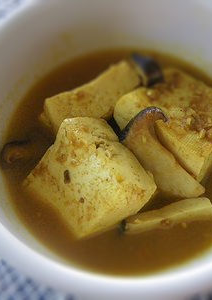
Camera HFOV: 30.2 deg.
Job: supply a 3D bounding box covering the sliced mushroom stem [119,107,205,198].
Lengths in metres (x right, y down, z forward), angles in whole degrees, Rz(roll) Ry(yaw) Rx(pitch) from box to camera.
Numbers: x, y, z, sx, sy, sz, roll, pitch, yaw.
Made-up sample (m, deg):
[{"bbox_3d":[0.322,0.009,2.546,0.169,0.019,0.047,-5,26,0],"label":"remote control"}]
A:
[{"bbox_3d":[0.028,0.001,0.194,0.024,0.010,0.045,-32,87,10],"label":"sliced mushroom stem"}]

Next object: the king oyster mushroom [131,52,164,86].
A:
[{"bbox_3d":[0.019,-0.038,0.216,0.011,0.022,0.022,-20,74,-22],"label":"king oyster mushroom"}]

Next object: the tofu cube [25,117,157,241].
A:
[{"bbox_3d":[-0.008,0.015,0.198,0.044,0.029,0.042,-40,74,-4],"label":"tofu cube"}]

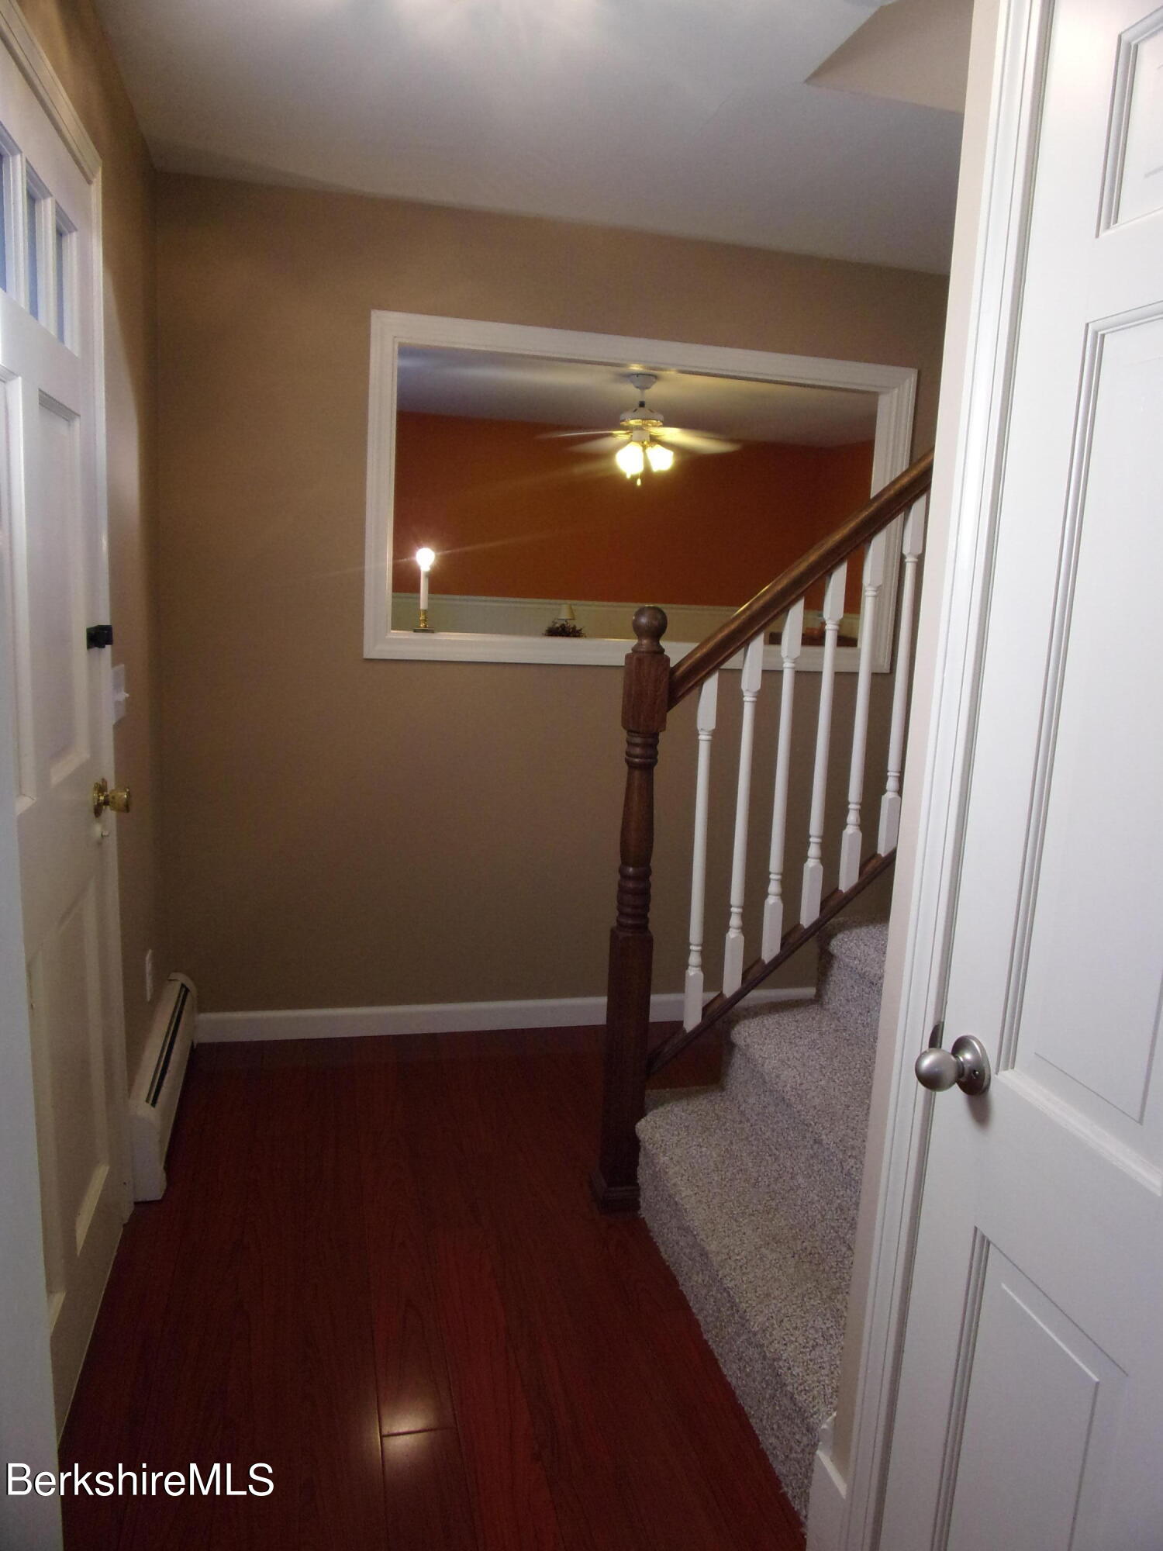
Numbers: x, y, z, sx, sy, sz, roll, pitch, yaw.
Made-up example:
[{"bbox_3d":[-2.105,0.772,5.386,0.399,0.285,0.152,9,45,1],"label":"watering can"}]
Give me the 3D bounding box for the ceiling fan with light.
[{"bbox_3d":[0.291,-1.658,5.143,1.050,0.490,1.050,0,10,-14],"label":"ceiling fan with light"}]

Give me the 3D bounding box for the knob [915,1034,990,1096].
[{"bbox_3d":[0.399,0.321,1.180,0.066,0.066,0.066,0,10,-14],"label":"knob"}]

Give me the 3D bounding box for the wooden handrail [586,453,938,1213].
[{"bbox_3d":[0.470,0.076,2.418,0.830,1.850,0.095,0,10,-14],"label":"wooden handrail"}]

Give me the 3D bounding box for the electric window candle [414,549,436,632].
[{"bbox_3d":[-0.467,-0.548,3.194,0.062,0.248,0.062,0,10,-14],"label":"electric window candle"}]

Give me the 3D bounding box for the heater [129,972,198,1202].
[{"bbox_3d":[-1.073,0.770,2.776,0.080,0.220,0.820,0,10,-14],"label":"heater"}]

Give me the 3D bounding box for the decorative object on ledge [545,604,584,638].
[{"bbox_3d":[-0.048,-0.479,3.321,0.130,0.108,0.115,0,10,-14],"label":"decorative object on ledge"}]

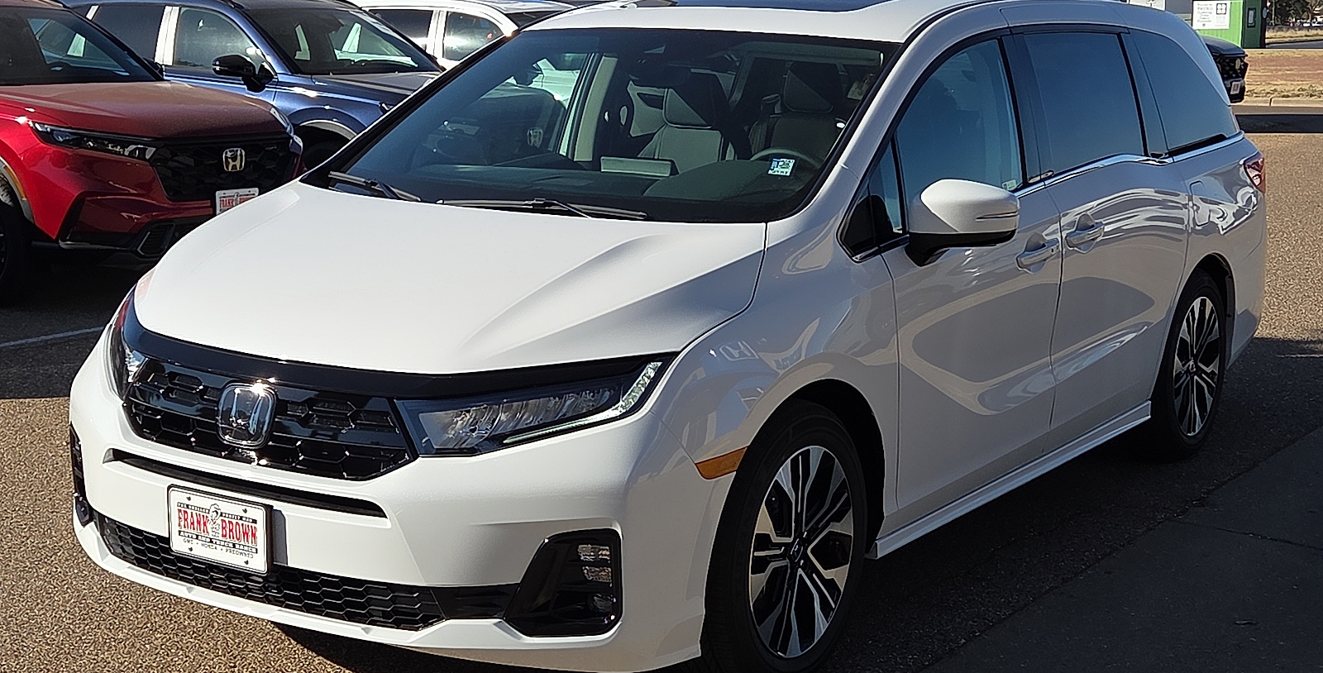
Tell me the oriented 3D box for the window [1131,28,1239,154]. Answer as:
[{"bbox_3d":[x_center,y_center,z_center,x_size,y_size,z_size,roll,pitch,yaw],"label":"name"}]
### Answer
[{"bbox_3d":[1.999,-0.943,7.233,0.050,0.454,0.967,-15,0,33],"label":"window"}]

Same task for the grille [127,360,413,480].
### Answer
[{"bbox_3d":[-0.934,0.202,4.389,0.890,0.225,0.140,7,12,33],"label":"grille"}]

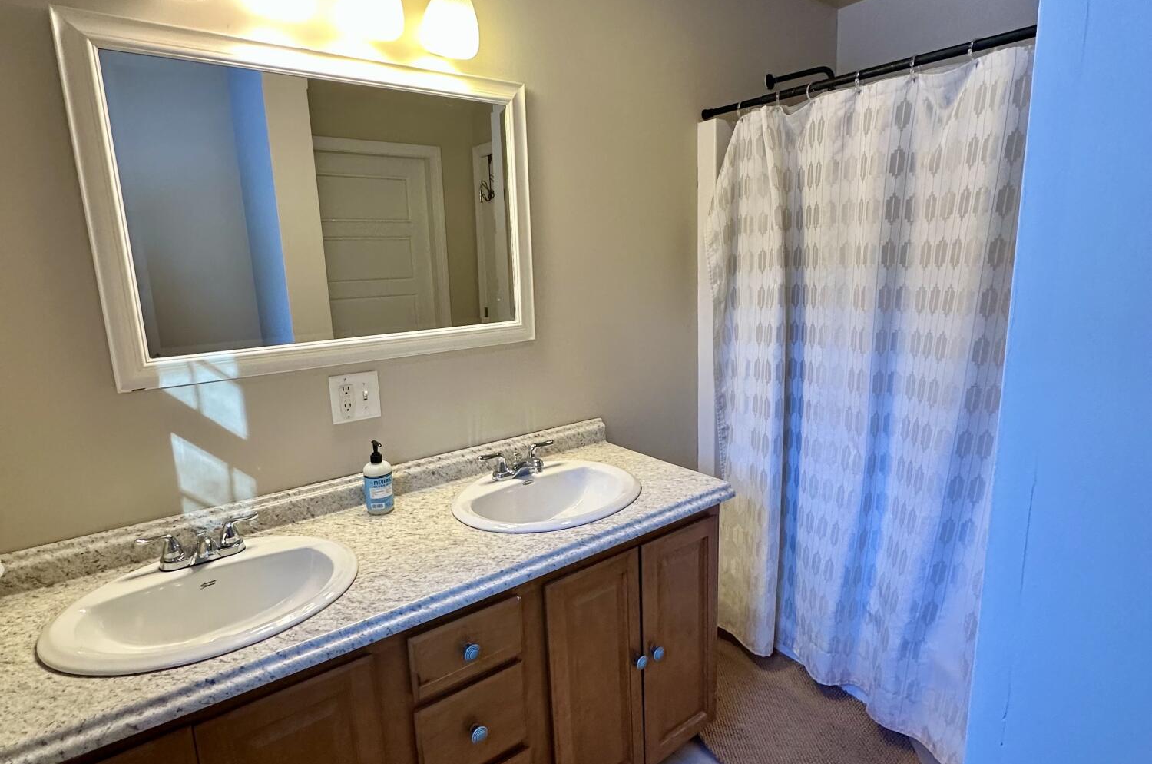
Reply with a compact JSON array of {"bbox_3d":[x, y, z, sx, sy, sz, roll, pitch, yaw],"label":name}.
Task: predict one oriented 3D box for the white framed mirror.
[{"bbox_3d":[-0.529,-0.394,1.470,0.998,0.699,0.026,-10,14,-36],"label":"white framed mirror"}]

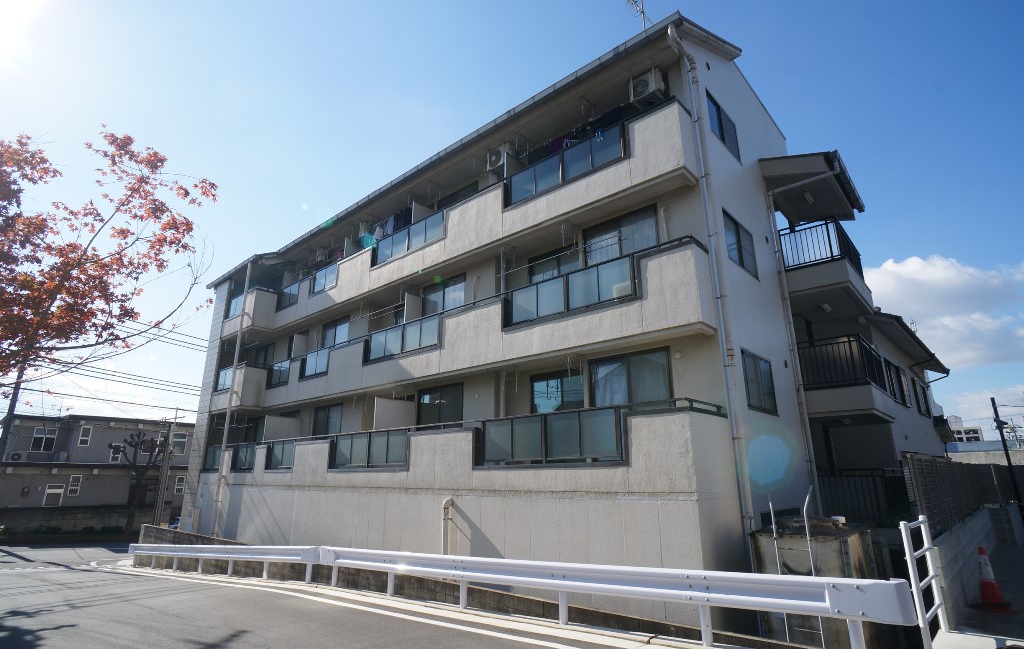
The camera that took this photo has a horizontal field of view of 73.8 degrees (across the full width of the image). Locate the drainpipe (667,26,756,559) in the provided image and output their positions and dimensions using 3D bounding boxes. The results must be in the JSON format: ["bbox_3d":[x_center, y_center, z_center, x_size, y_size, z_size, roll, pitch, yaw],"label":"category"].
[{"bbox_3d":[3.569,-0.479,11.822,0.220,9.900,1.100,-13,-20,35],"label":"drainpipe"}]

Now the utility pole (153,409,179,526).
[{"bbox_3d":[-18.304,7.871,36.000,0.500,6.800,0.500,6,-18,-25],"label":"utility pole"}]

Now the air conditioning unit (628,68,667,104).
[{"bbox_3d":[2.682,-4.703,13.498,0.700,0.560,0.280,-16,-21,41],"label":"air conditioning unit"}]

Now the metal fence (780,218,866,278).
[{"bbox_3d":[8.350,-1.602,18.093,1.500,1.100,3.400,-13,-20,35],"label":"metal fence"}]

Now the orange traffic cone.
[{"bbox_3d":[5.898,3.134,8.454,0.400,0.700,0.400,-11,-19,30],"label":"orange traffic cone"}]

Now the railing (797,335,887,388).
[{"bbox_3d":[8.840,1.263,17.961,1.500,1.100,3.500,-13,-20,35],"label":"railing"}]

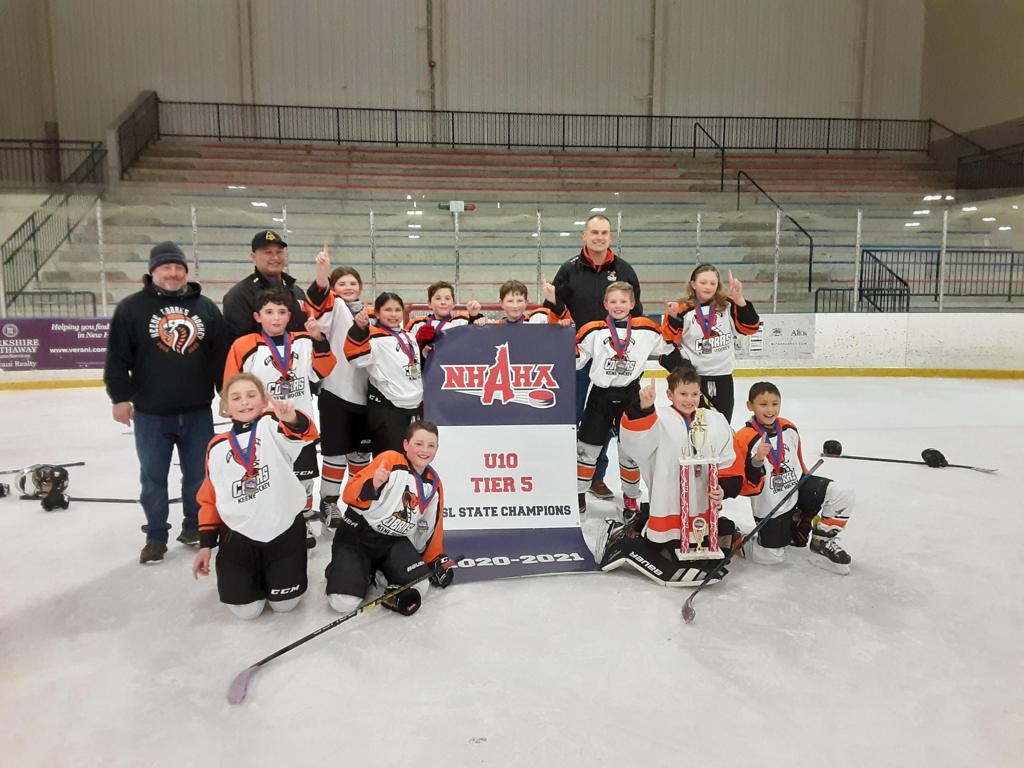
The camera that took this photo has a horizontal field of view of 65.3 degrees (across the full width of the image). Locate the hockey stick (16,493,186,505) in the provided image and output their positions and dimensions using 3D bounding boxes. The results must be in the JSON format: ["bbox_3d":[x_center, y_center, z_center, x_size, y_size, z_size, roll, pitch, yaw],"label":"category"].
[{"bbox_3d":[-2.860,0.787,5.614,1.168,0.040,0.190,1,7,7],"label":"hockey stick"}]

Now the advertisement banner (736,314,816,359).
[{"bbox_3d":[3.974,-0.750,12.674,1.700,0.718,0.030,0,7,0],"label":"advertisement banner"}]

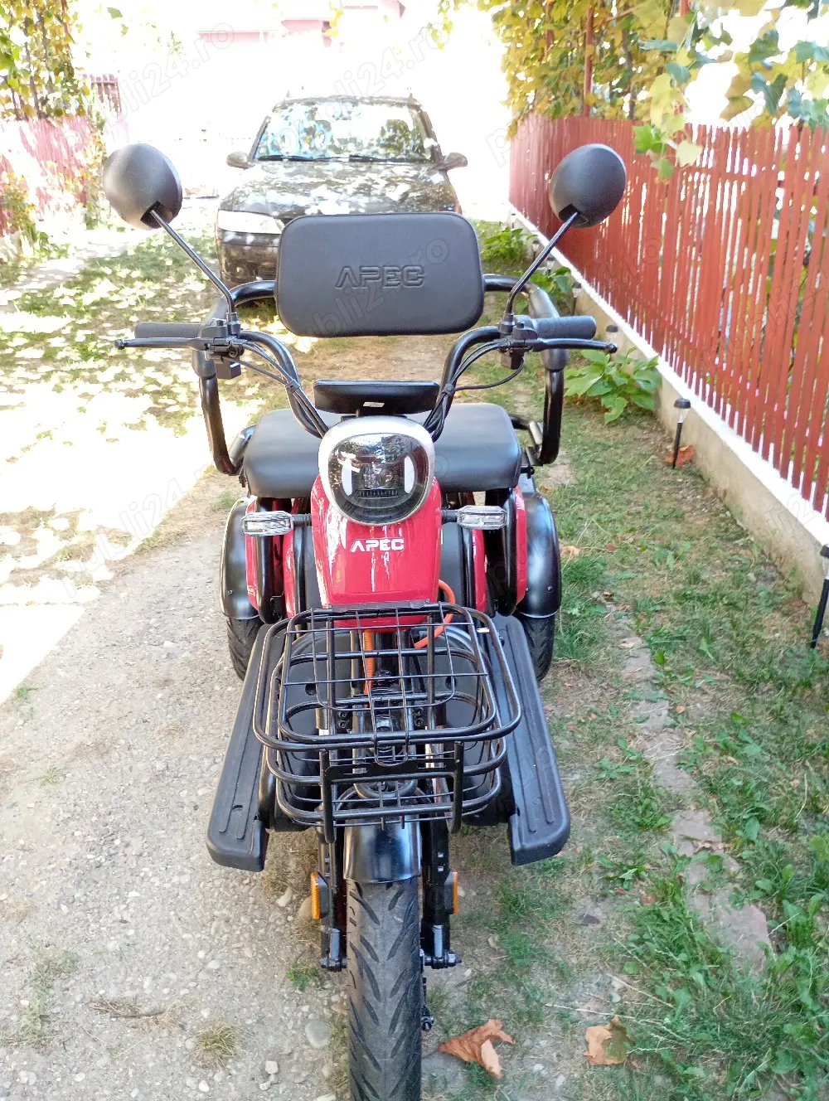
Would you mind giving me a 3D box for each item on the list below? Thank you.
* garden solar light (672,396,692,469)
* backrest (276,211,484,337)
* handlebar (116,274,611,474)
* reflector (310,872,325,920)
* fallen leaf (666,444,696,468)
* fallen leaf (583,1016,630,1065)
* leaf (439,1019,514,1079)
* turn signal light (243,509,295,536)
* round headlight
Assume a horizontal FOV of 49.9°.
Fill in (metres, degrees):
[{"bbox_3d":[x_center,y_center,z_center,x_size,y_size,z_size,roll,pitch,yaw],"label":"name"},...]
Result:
[{"bbox_3d":[1.078,-0.477,3.647,0.071,0.300,0.071,-1,26,0],"label":"garden solar light"},{"bbox_3d":[-0.075,-0.603,1.950,0.450,0.265,0.070,-2,14,-1],"label":"backrest"},{"bbox_3d":[-0.066,-0.237,1.255,0.710,0.190,0.220,-2,26,-1],"label":"handlebar"},{"bbox_3d":[-0.146,0.516,1.331,0.016,0.066,0.030,-1,2,0],"label":"reflector"},{"bbox_3d":[1.116,-0.391,3.732,0.110,0.070,0.075,-1,26,0],"label":"fallen leaf"},{"bbox_3d":[0.304,0.776,1.410,0.072,0.025,0.080,-1,26,0],"label":"fallen leaf"},{"bbox_3d":[0.097,0.779,1.393,0.116,0.036,0.092,-1,26,0],"label":"leaf"},{"bbox_3d":[-0.228,-0.043,1.384,0.079,0.033,0.033,-1,26,-1],"label":"turn signal light"},{"bbox_3d":[-0.046,-0.099,1.084,0.140,0.123,0.110,-2,26,-1],"label":"round headlight"}]

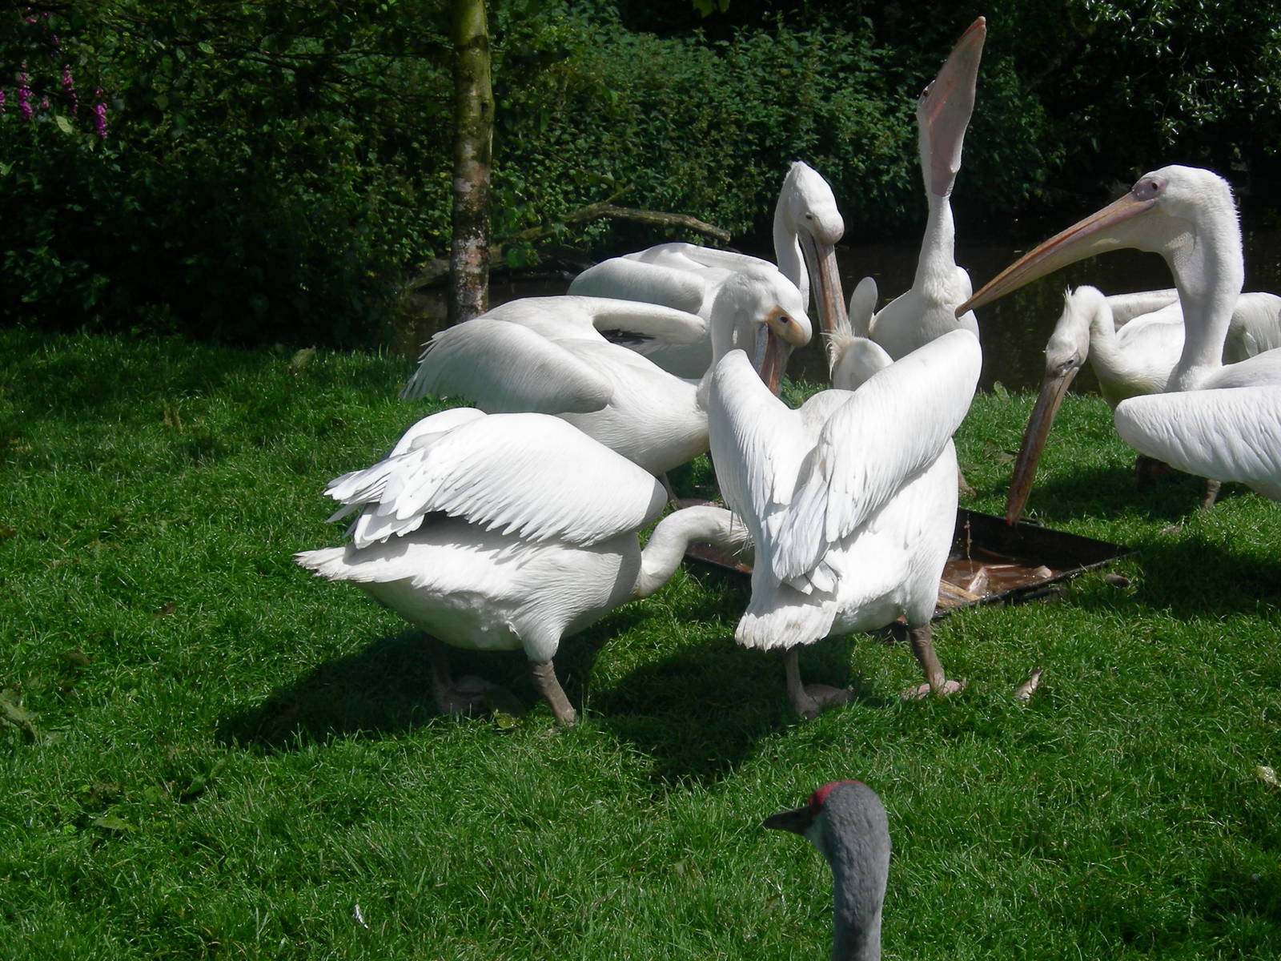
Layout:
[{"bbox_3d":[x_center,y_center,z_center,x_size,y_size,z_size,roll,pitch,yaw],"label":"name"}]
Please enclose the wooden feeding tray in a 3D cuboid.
[{"bbox_3d":[0.594,0.205,6.449,0.782,0.110,0.819,-13,18,-43],"label":"wooden feeding tray"}]

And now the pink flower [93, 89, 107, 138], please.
[{"bbox_3d":[-2.368,-1.609,12.000,0.066,0.218,0.066,0,14,0],"label":"pink flower"}]

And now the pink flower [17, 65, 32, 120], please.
[{"bbox_3d":[-2.697,-1.697,12.000,0.066,0.236,0.066,0,14,0],"label":"pink flower"}]

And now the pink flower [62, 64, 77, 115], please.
[{"bbox_3d":[-2.504,-1.710,12.000,0.066,0.227,0.066,0,14,0],"label":"pink flower"}]

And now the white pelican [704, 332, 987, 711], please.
[{"bbox_3d":[0.440,0.059,5.794,0.520,0.700,0.800,6,15,24],"label":"white pelican"}]

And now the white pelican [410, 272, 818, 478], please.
[{"bbox_3d":[-0.080,-0.242,7.264,1.050,0.600,0.480,-1,14,-3],"label":"white pelican"}]

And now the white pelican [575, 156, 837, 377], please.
[{"bbox_3d":[0.170,-0.498,7.902,0.880,0.800,0.460,5,15,21],"label":"white pelican"}]

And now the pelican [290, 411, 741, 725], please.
[{"bbox_3d":[-0.180,0.146,5.712,1.080,0.570,0.440,-5,15,-21],"label":"pelican"}]

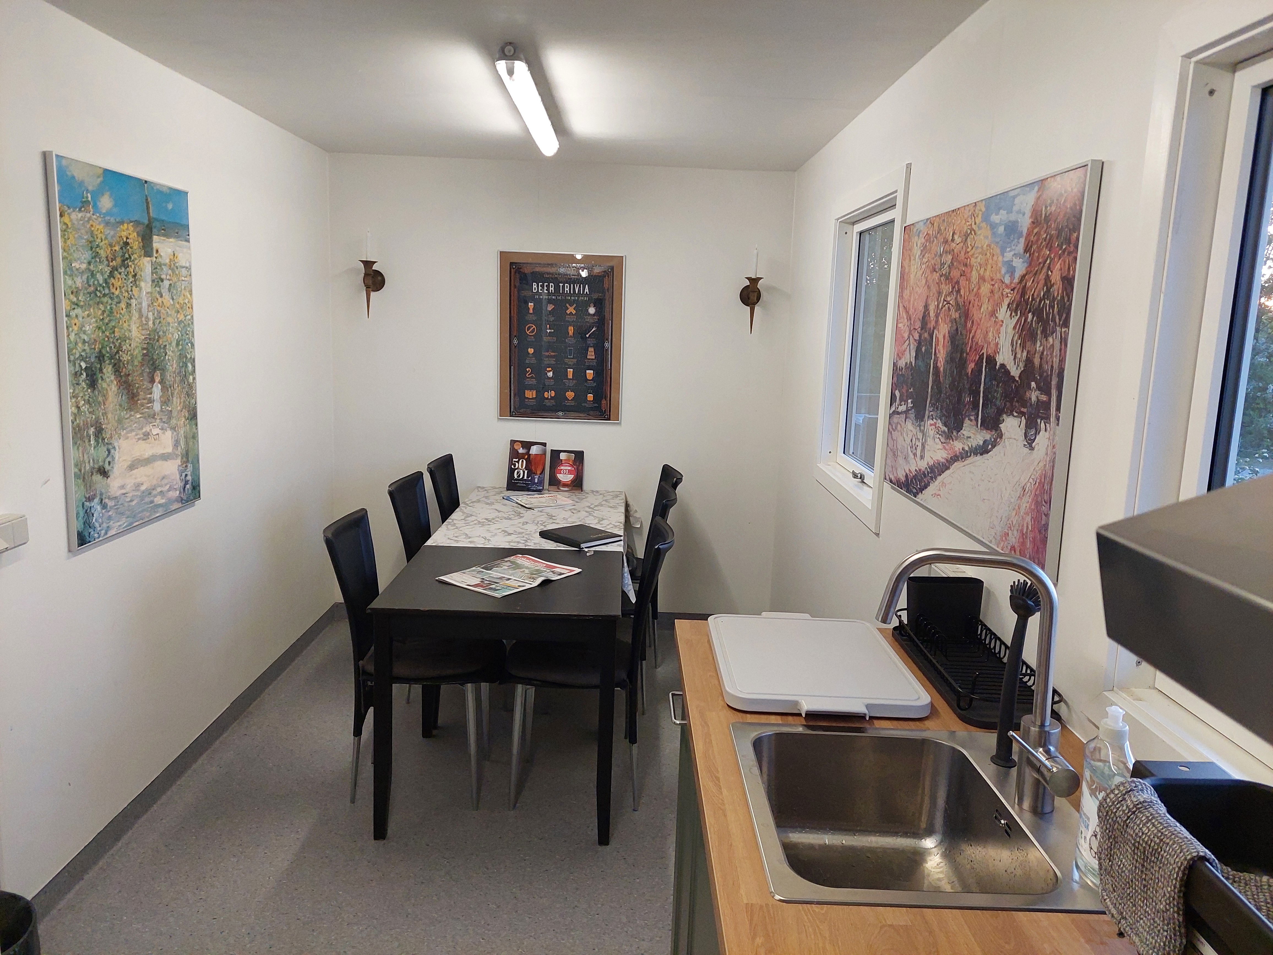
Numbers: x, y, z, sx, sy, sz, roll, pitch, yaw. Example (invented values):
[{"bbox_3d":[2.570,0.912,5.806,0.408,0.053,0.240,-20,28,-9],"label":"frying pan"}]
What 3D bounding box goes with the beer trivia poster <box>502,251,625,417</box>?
[{"bbox_3d":[-0.374,-0.689,4.555,0.614,0.816,0.020,2,10,-1],"label":"beer trivia poster"}]

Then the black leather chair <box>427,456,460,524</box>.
[{"bbox_3d":[-0.670,0.386,4.263,0.543,0.918,0.390,2,10,-1],"label":"black leather chair"}]

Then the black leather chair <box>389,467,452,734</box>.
[{"bbox_3d":[-0.704,0.462,3.817,0.530,0.910,0.410,2,10,-1],"label":"black leather chair"}]

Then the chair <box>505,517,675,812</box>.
[{"bbox_3d":[-0.161,0.611,3.068,0.527,0.918,0.390,2,10,-1],"label":"chair"}]

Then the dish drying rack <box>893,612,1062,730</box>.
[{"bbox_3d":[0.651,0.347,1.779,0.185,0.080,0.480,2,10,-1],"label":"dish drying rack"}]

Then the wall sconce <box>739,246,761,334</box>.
[{"bbox_3d":[0.556,-0.886,4.380,0.106,0.396,0.160,2,10,-1],"label":"wall sconce"}]

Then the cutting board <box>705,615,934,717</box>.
[{"bbox_3d":[0.331,0.354,1.783,0.362,0.032,0.517,2,10,-1],"label":"cutting board"}]

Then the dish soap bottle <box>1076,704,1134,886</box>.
[{"bbox_3d":[0.580,0.384,1.123,0.048,0.217,0.076,2,10,-1],"label":"dish soap bottle"}]

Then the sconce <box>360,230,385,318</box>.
[{"bbox_3d":[-1.263,-0.959,4.353,0.106,0.405,0.160,2,10,-1],"label":"sconce"}]

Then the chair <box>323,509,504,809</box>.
[{"bbox_3d":[-0.704,0.592,3.066,0.550,0.918,0.390,2,10,-1],"label":"chair"}]

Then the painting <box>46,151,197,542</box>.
[{"bbox_3d":[-1.489,-0.365,2.728,0.026,1.017,0.705,2,10,-1],"label":"painting"}]

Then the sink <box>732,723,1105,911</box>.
[{"bbox_3d":[0.387,0.544,1.312,0.466,0.181,0.473,2,10,-1],"label":"sink"}]

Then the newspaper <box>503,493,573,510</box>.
[{"bbox_3d":[-0.434,0.110,4.199,0.270,0.015,0.330,-4,12,-33],"label":"newspaper"}]

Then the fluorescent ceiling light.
[{"bbox_3d":[-0.345,-1.245,3.131,0.100,0.095,1.260,2,10,-1],"label":"fluorescent ceiling light"}]

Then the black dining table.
[{"bbox_3d":[-0.426,0.688,3.088,0.739,0.735,0.752,2,10,-1],"label":"black dining table"}]

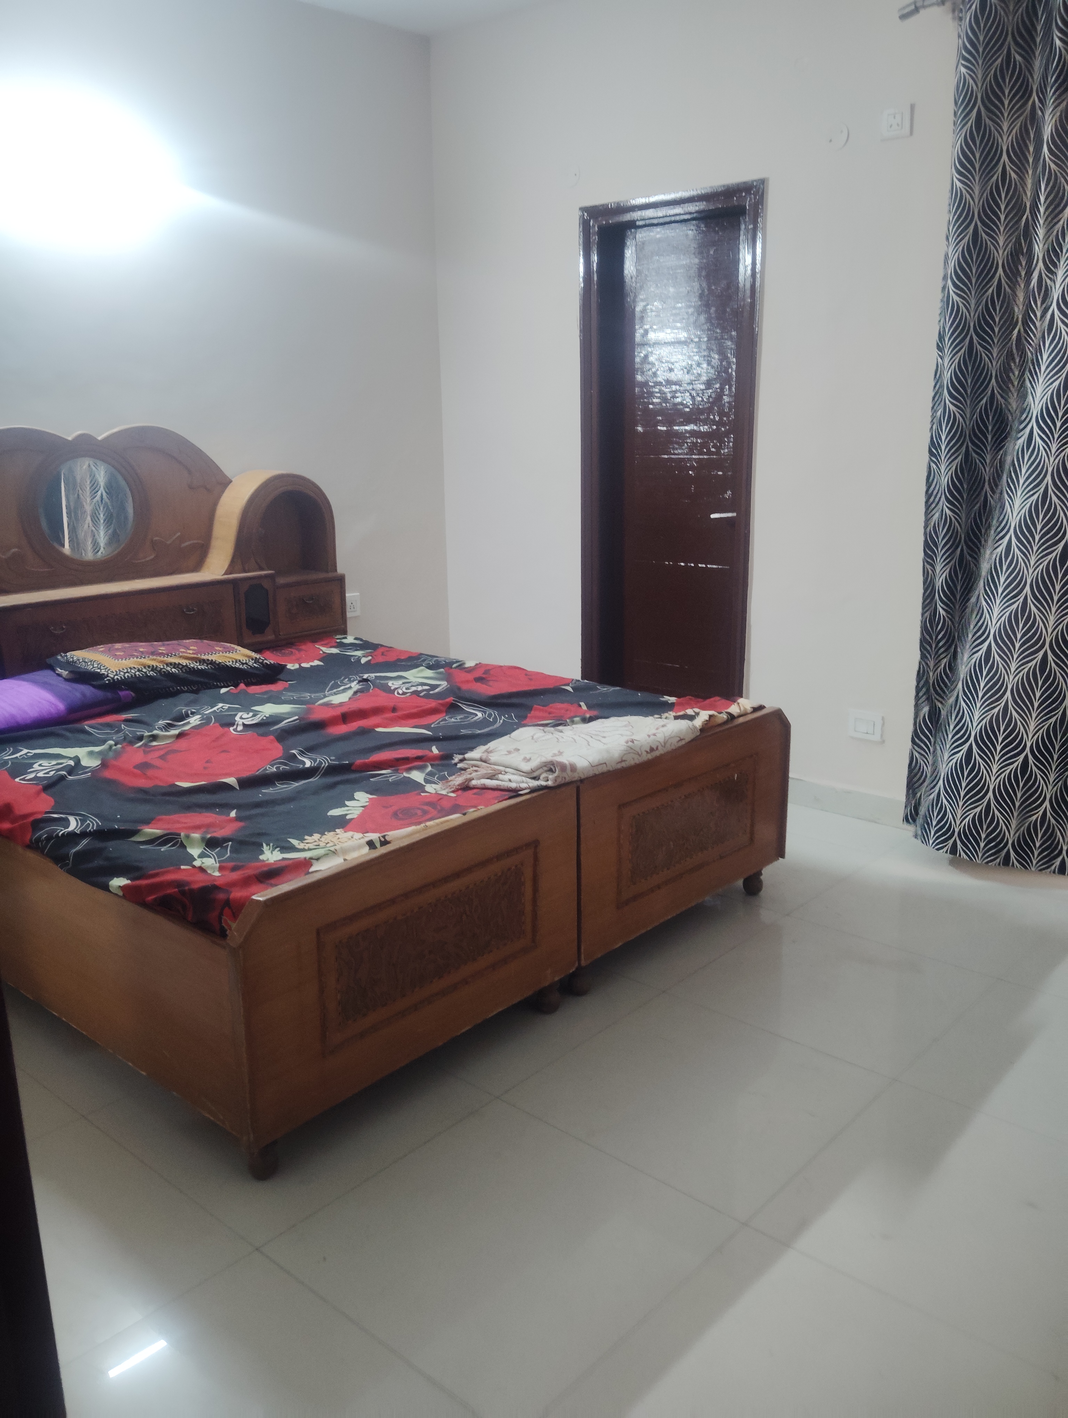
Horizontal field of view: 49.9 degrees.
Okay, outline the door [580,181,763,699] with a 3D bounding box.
[{"bbox_3d":[0.526,-0.805,4.420,0.800,2.155,0.150,11,18,40],"label":"door"}]

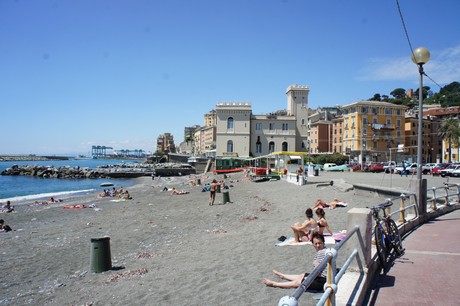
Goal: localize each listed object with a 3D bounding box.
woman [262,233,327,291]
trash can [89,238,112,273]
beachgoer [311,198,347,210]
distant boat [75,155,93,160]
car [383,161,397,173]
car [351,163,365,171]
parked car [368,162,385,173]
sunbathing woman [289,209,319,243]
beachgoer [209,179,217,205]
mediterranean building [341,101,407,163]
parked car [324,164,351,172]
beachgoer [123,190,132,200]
[{"bbox_3d":[1.020,1.600,5.400,1.080,0.860,0.520,0,-1,25],"label":"woman"},{"bbox_3d":[-3.323,2.616,8.900,0.540,0.790,0.540,0,-1,0],"label":"trash can"},{"bbox_3d":[3.900,1.960,13.500,1.550,0.420,0.550,0,-1,-26],"label":"beachgoer"},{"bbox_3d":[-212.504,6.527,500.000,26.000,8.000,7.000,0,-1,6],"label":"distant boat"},{"bbox_3d":[22.186,1.998,47.500,1.650,1.550,3.900,-1,-1,37],"label":"car"},{"bbox_3d":[19.807,2.218,52.000,3.900,1.400,1.620,0,-1,-37],"label":"car"},{"bbox_3d":[21.223,2.090,49.000,3.900,1.420,1.650,0,-1,-37],"label":"parked car"},{"bbox_3d":[1.959,1.914,9.100,0.730,0.870,0.450,0,-1,9],"label":"sunbathing woman"},{"bbox_3d":[-1.128,2.622,23.000,0.500,1.720,0.420,0,-1,14],"label":"beachgoer"},{"bbox_3d":[44.300,-5.950,106.800,19.500,19.100,9.000,0,-1,-21],"label":"mediterranean building"},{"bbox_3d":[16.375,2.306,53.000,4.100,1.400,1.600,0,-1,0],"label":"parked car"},{"bbox_3d":[-9.008,3.681,30.000,0.850,0.800,0.500,0,-1,6],"label":"beachgoer"}]

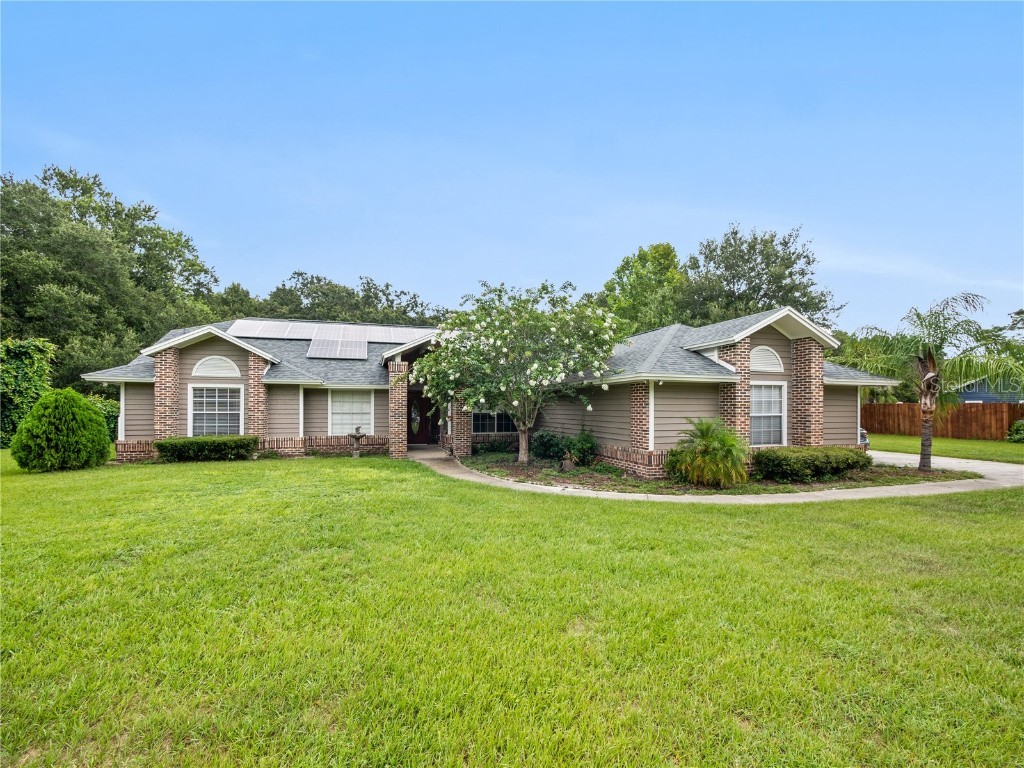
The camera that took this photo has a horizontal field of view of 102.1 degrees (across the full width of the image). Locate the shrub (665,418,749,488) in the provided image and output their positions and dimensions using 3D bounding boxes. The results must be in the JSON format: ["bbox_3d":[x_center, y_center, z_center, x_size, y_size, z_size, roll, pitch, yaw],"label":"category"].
[{"bbox_3d":[4.133,1.443,8.800,1.650,1.450,1.550,1,-3,-16],"label":"shrub"}]

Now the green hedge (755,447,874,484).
[{"bbox_3d":[7.106,1.872,9.875,3.400,0.740,1.050,1,-3,-16],"label":"green hedge"}]

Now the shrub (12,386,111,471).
[{"bbox_3d":[-12.483,1.206,11.500,2.000,2.100,2.000,-3,-5,45],"label":"shrub"}]

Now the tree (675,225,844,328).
[{"bbox_3d":[20.321,-4.660,34.000,13.000,16.870,12.000,-1,-3,17],"label":"tree"}]

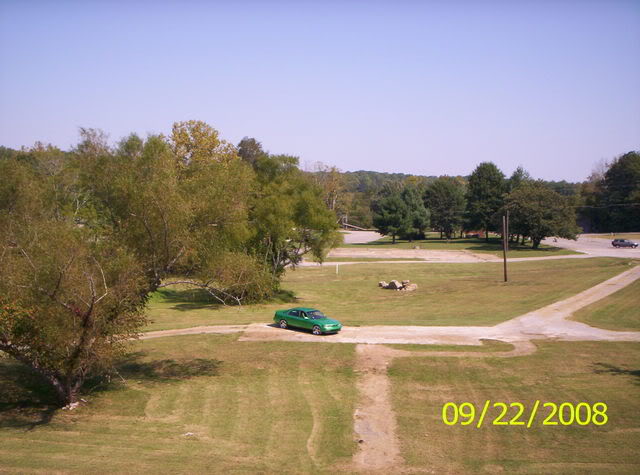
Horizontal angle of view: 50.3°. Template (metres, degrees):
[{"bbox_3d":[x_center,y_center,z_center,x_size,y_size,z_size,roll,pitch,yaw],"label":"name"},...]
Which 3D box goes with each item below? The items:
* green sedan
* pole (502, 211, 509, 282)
[{"bbox_3d":[-0.789,5.277,43.700,4.680,1.400,1.760,3,5,39],"label":"green sedan"},{"bbox_3d":[18.450,1.140,67.800,0.260,6.800,0.260,-2,4,0],"label":"pole"}]

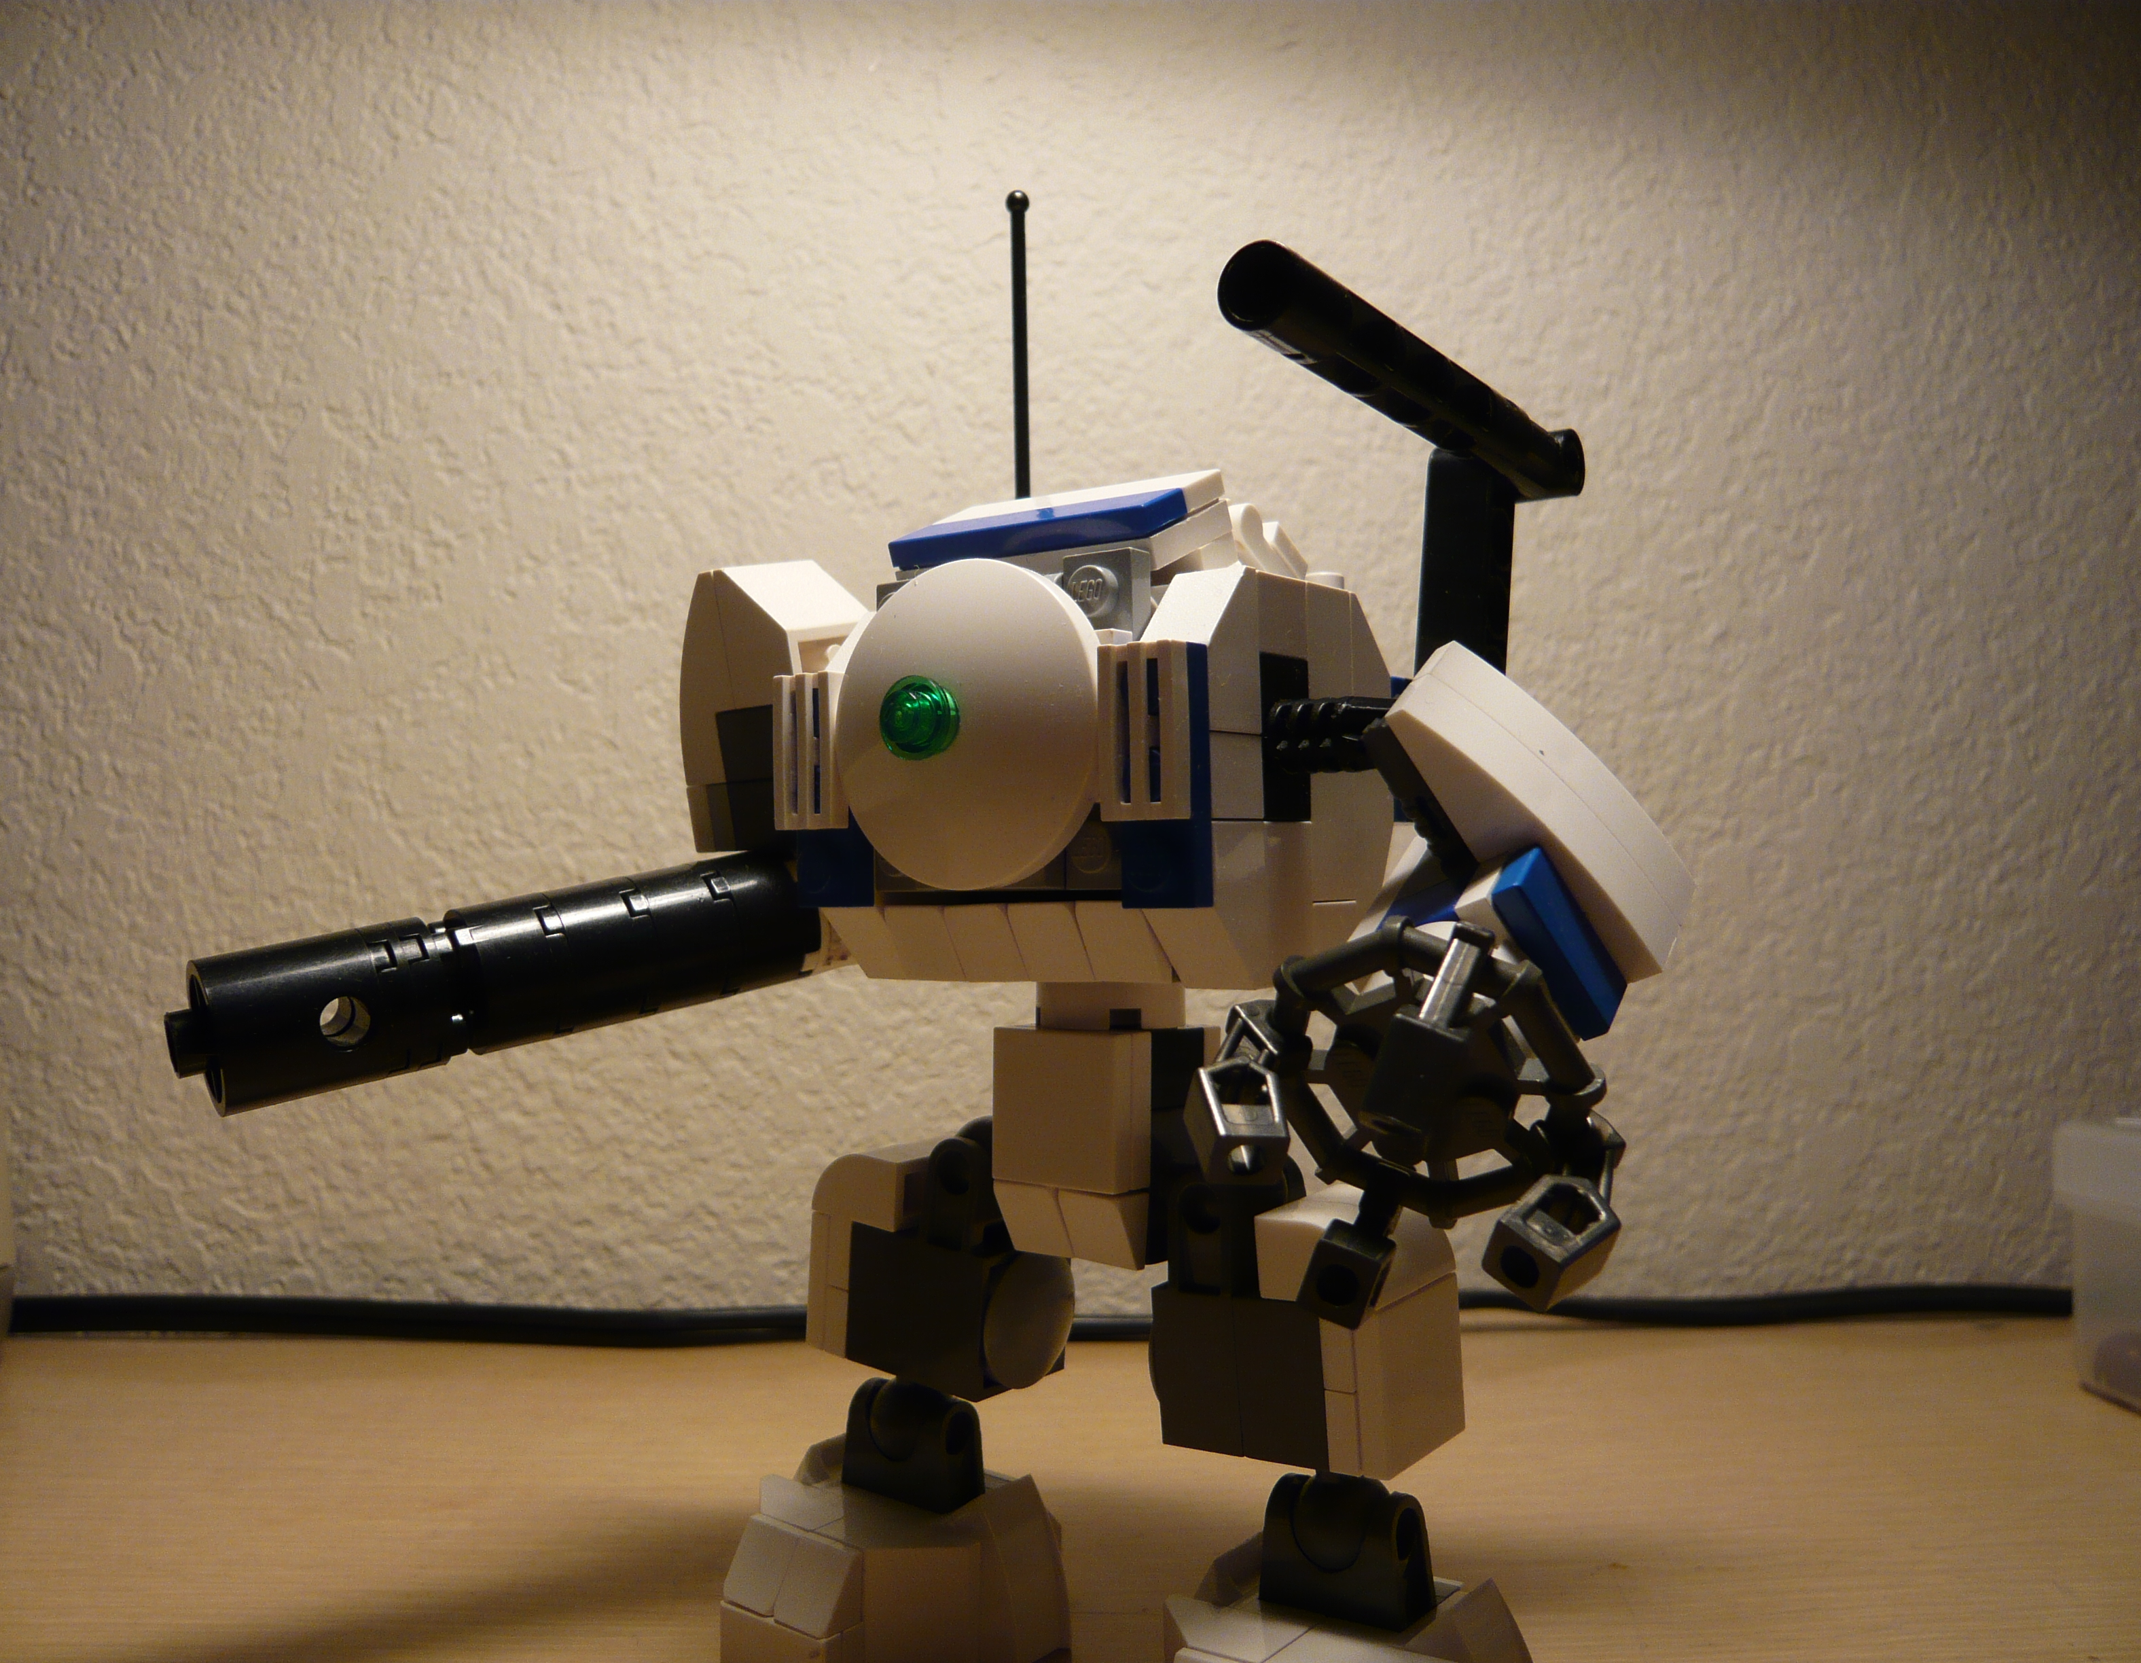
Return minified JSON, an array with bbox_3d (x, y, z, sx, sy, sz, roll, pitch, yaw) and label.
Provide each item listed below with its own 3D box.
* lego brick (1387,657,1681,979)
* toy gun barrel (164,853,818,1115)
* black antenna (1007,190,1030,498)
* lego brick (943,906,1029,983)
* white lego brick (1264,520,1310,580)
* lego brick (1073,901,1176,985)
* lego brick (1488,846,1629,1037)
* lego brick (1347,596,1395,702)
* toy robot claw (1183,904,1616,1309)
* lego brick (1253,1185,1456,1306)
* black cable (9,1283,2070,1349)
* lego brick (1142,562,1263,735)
[{"bbox_3d":[0.042,-0.001,0.163,0.010,0.032,0.008,-27,11,39],"label":"lego brick"},{"bbox_3d":[-0.061,0.015,0.201,0.070,0.016,0.016,-12,6,-35],"label":"toy gun barrel"},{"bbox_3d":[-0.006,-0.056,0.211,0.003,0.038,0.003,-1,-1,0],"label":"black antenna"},{"bbox_3d":[-0.008,0.011,0.182,0.008,0.008,0.006,-1,0,34],"label":"lego brick"},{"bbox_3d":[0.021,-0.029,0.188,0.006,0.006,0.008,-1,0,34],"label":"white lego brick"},{"bbox_3d":[0.005,0.011,0.174,0.008,0.008,0.007,-1,0,34],"label":"lego brick"},{"bbox_3d":[0.045,0.010,0.166,0.003,0.016,0.008,-29,9,35],"label":"lego brick"},{"bbox_3d":[0.028,-0.017,0.193,0.008,0.016,0.010,-1,-1,35],"label":"lego brick"},{"bbox_3d":[0.028,0.023,0.147,0.032,0.031,0.020,-1,30,28],"label":"toy robot claw"},{"bbox_3d":[0.028,0.041,0.178,0.013,0.008,0.016,-4,0,38],"label":"lego brick"},{"bbox_3d":[-0.006,0.098,0.362,0.422,0.012,0.013,-1,-1,0],"label":"black cable"},{"bbox_3d":[0.012,-0.017,0.169,0.008,0.016,0.010,-1,-1,35],"label":"lego brick"}]

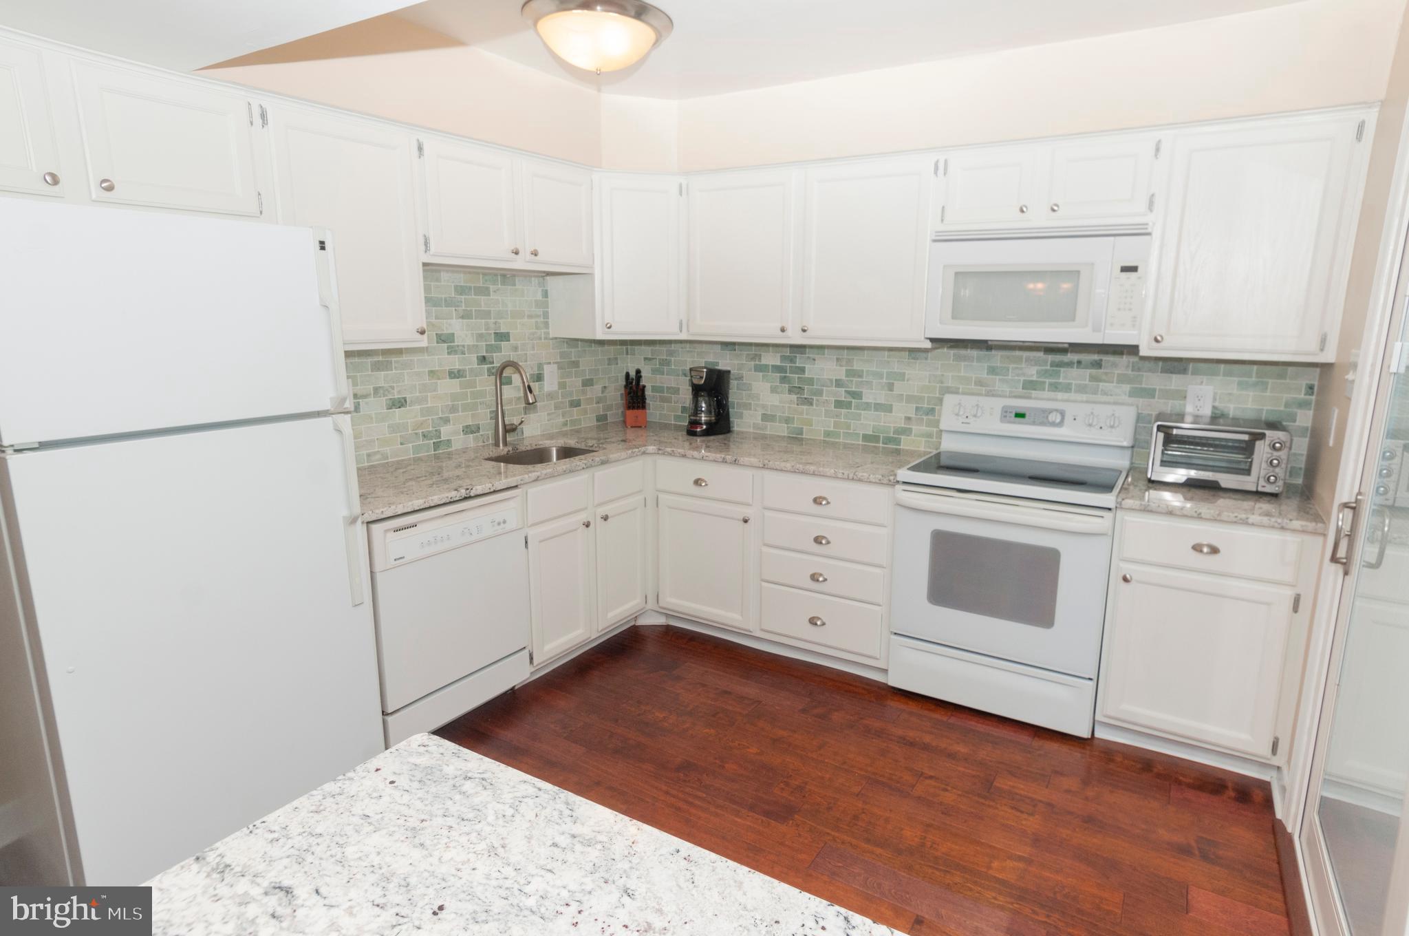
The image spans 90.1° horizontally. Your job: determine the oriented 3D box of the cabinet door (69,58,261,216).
[{"bbox_3d":[-1.474,-0.898,1.963,0.025,0.335,0.409,9,15,34],"label":"cabinet door"}]

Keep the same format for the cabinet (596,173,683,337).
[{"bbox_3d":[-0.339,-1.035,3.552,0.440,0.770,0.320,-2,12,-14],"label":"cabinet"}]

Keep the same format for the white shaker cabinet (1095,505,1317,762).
[{"bbox_3d":[1.802,0.518,2.595,0.535,0.800,0.610,7,13,30],"label":"white shaker cabinet"}]

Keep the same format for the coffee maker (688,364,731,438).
[{"bbox_3d":[0.019,-0.342,3.659,0.152,0.325,0.218,10,16,37],"label":"coffee maker"}]

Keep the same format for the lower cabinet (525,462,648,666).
[{"bbox_3d":[-0.741,0.353,3.257,0.610,0.800,0.830,7,13,30],"label":"lower cabinet"}]

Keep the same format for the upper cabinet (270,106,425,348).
[{"bbox_3d":[-1.315,-0.812,2.487,0.325,0.764,0.528,9,15,34],"label":"upper cabinet"}]

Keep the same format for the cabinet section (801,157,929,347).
[{"bbox_3d":[0.741,-0.926,3.077,0.540,0.720,0.320,7,14,30],"label":"cabinet section"}]

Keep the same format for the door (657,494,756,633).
[{"bbox_3d":[0.003,0.435,3.298,0.519,0.583,0.025,7,13,30],"label":"door"}]

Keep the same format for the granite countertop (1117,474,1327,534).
[{"bbox_3d":[1.802,0.106,2.503,0.540,0.038,0.635,7,13,30],"label":"granite countertop"}]

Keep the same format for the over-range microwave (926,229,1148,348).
[{"bbox_3d":[1.308,-0.710,2.784,0.756,0.410,0.400,7,13,30],"label":"over-range microwave"}]

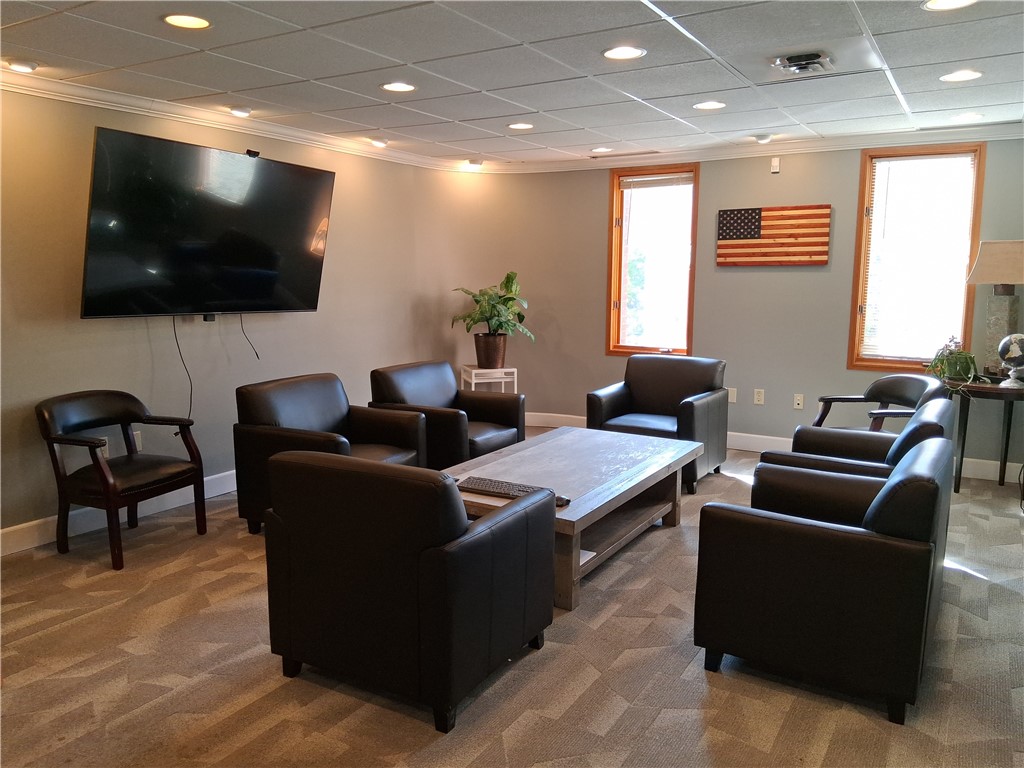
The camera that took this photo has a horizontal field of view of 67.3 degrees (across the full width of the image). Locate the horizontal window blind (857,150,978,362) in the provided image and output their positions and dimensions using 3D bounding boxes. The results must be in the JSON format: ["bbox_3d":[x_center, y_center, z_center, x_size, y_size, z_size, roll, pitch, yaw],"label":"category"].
[{"bbox_3d":[2.760,-0.820,5.283,0.635,1.385,0.050,5,10,31],"label":"horizontal window blind"}]

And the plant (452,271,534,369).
[{"bbox_3d":[-0.182,-0.533,6.371,0.650,0.788,0.600,0,8,-1],"label":"plant"}]

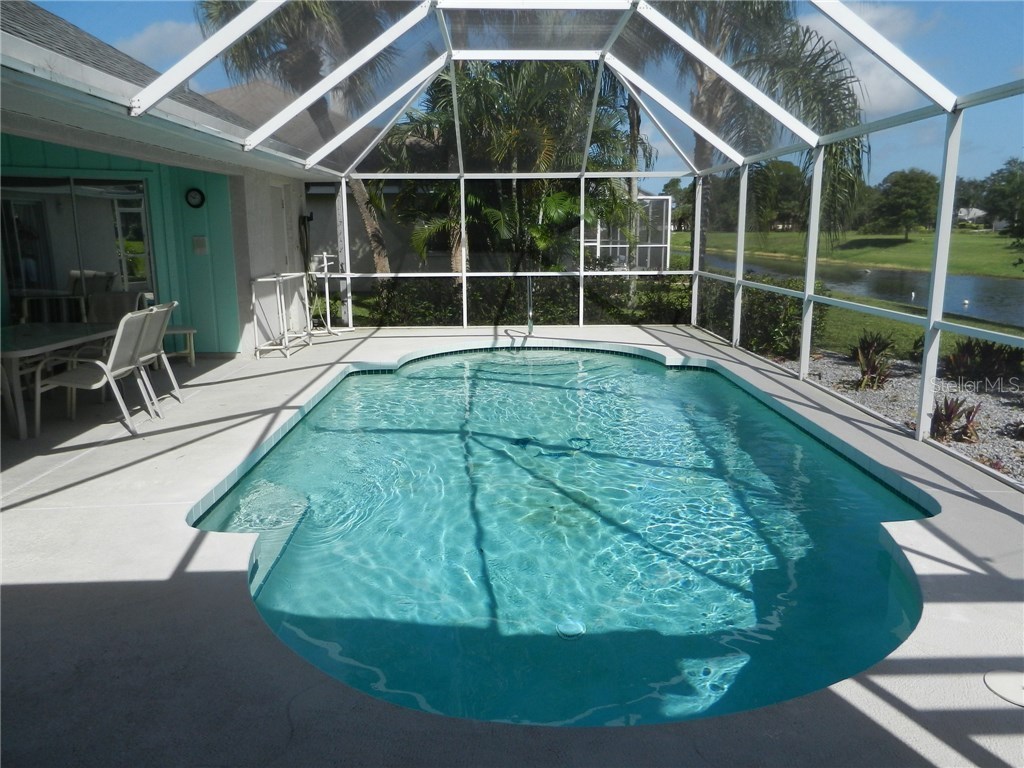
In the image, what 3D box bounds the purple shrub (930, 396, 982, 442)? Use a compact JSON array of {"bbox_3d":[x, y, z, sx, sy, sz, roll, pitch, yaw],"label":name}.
[{"bbox_3d":[3.514,0.259,5.933,0.400,0.360,0.420,-1,12,-1],"label":"purple shrub"}]

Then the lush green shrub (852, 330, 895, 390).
[{"bbox_3d":[3.755,-0.284,7.684,0.440,0.610,0.450,-1,12,-1],"label":"lush green shrub"}]

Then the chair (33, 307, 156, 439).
[{"bbox_3d":[-3.453,-0.108,6.164,0.800,0.955,0.600,-1,12,-4],"label":"chair"}]

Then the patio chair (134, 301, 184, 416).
[{"bbox_3d":[-3.498,-0.227,6.734,0.800,0.955,0.610,-1,12,-3],"label":"patio chair"}]

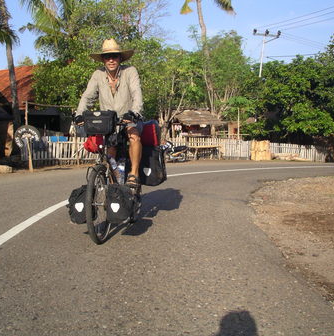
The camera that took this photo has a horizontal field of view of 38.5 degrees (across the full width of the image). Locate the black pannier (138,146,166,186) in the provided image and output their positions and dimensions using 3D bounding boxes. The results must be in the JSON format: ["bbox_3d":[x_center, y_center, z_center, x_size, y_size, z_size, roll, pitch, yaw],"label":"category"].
[{"bbox_3d":[-0.142,-0.016,5.050,0.200,0.420,0.300,1,3,15],"label":"black pannier"}]

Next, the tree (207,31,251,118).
[{"bbox_3d":[3.785,-4.481,29.000,2.800,7.300,2.800,0,3,0],"label":"tree"}]

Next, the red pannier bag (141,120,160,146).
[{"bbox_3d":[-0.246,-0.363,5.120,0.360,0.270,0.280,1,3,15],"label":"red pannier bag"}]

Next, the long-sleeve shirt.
[{"bbox_3d":[-0.552,-0.696,4.600,0.620,0.560,0.460,0,3,7],"label":"long-sleeve shirt"}]

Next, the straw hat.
[{"bbox_3d":[-0.518,-1.107,4.550,0.400,0.180,0.420,-5,3,0],"label":"straw hat"}]

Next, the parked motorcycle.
[{"bbox_3d":[0.256,-0.768,22.300,1.850,1.050,0.700,-2,4,-37],"label":"parked motorcycle"}]

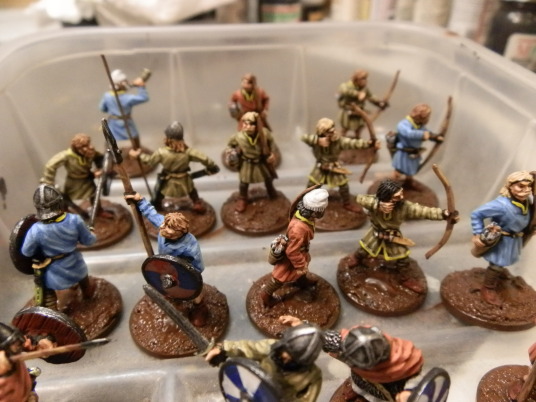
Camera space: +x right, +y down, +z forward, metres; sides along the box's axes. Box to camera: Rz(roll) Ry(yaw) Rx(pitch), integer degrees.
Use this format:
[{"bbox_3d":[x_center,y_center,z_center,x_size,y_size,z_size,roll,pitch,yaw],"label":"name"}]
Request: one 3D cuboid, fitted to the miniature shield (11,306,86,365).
[{"bbox_3d":[-0.043,0.027,0.086,0.015,0.015,0.003,6,32,8],"label":"miniature shield"}]

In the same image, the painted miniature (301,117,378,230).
[{"bbox_3d":[0.023,-0.011,0.144,0.027,0.034,0.025,-10,35,-15],"label":"painted miniature"}]

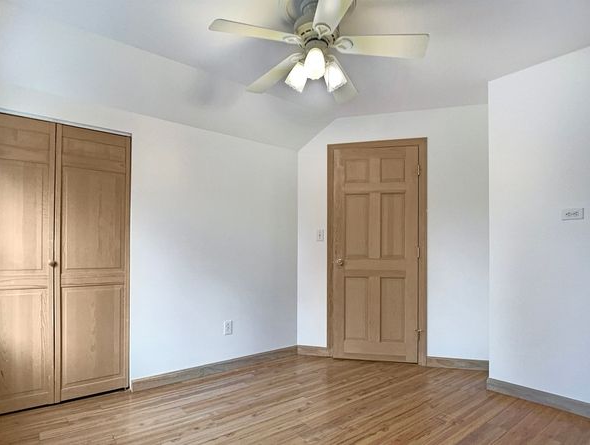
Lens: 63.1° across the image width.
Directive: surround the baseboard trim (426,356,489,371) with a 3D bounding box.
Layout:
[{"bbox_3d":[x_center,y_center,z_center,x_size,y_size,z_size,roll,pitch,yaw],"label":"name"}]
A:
[{"bbox_3d":[1.436,1.250,4.247,0.520,0.090,0.016,-1,-3,19],"label":"baseboard trim"}]

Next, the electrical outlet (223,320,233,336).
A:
[{"bbox_3d":[-0.570,0.910,4.132,0.012,0.120,0.075,-2,-4,45],"label":"electrical outlet"}]

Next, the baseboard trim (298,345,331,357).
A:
[{"bbox_3d":[0.179,1.267,4.711,0.336,0.090,0.016,-1,-3,19],"label":"baseboard trim"}]

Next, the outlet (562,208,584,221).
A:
[{"bbox_3d":[1.807,-0.053,3.124,0.012,0.073,0.120,2,-3,-35],"label":"outlet"}]

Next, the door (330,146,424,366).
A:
[{"bbox_3d":[0.761,0.293,4.531,0.810,2.020,0.050,-1,-3,18],"label":"door"}]

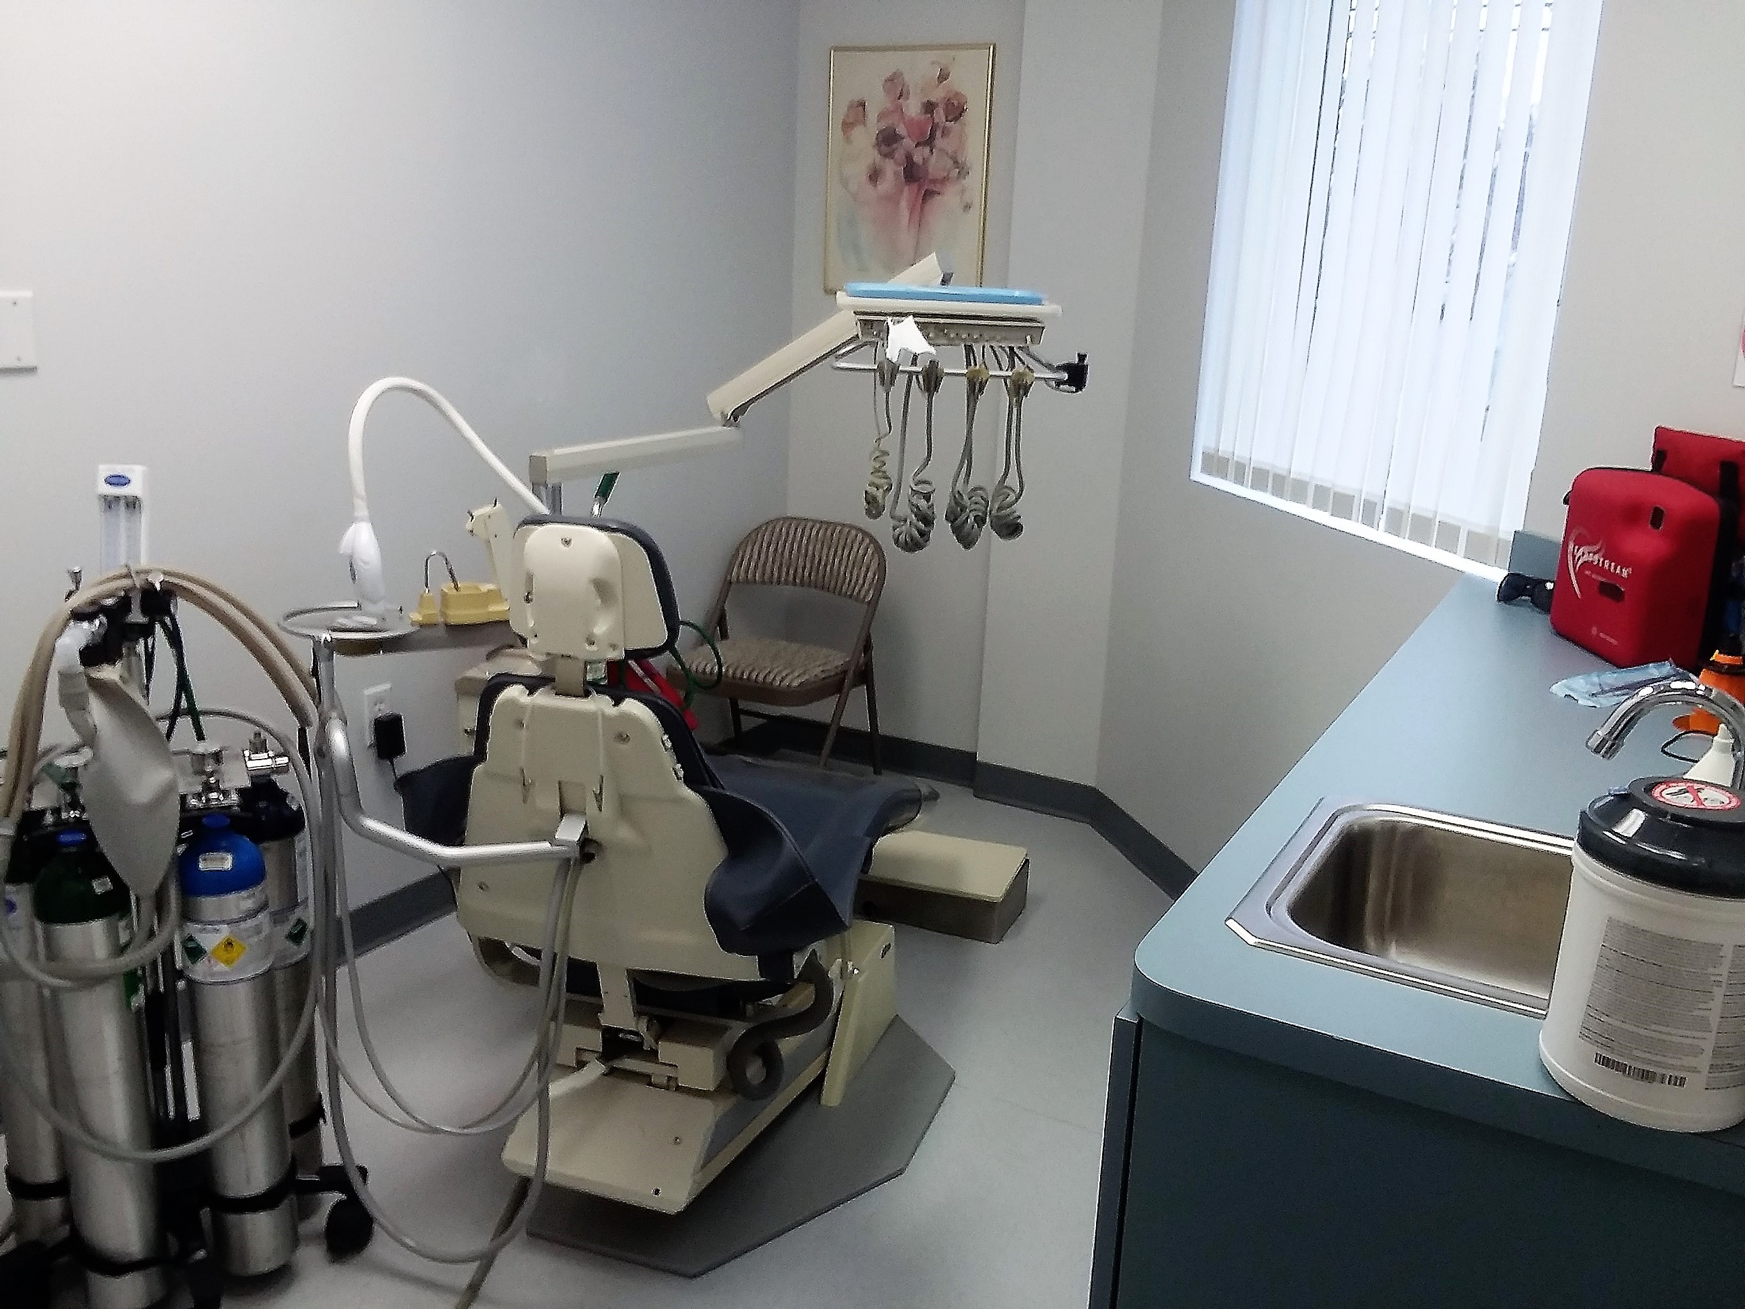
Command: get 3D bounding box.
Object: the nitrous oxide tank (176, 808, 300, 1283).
[{"bbox_3d":[-0.881,0.537,2.030,0.112,0.682,0.112,2,16,0],"label":"nitrous oxide tank"}]

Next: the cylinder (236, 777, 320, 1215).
[{"bbox_3d":[-0.887,0.499,2.165,0.112,0.679,0.112,2,16,0],"label":"cylinder"}]

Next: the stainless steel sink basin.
[{"bbox_3d":[0.533,0.284,1.260,0.381,0.155,0.381,11,18,28],"label":"stainless steel sink basin"}]

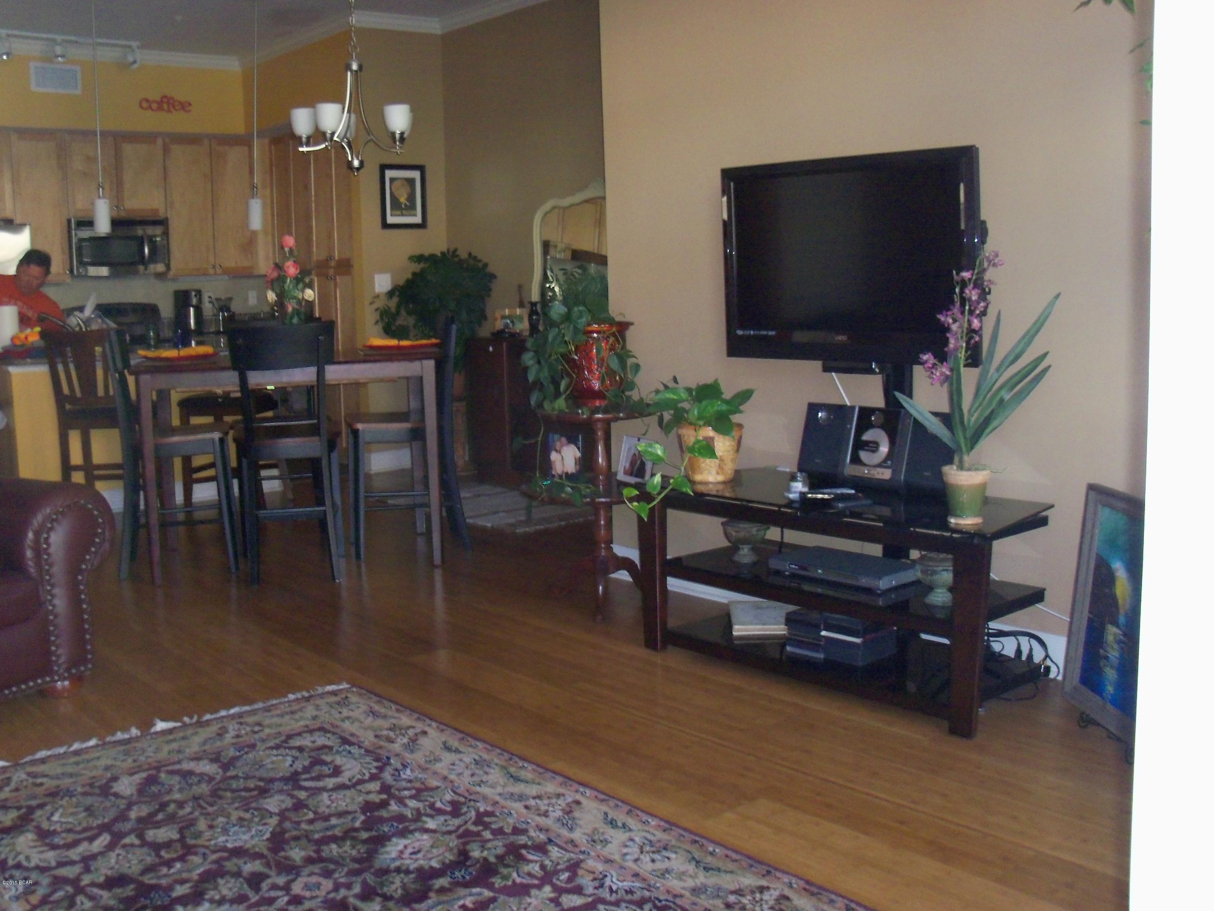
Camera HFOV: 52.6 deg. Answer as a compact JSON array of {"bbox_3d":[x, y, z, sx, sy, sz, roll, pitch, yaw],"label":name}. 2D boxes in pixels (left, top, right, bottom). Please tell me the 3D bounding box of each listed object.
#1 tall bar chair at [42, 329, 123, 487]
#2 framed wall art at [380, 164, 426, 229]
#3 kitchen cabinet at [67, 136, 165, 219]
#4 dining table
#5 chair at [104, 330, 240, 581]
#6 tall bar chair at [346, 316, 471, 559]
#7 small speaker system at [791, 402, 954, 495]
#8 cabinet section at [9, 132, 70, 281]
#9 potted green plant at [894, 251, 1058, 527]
[{"bbox_3d":[-2.491,-0.123,6.142,0.431,1.041,0.506,-2,7,-7],"label":"tall bar chair"},{"bbox_3d":[-1.339,-1.718,8.155,0.349,0.422,0.025,-8,10,-41],"label":"framed wall art"},{"bbox_3d":[-3.893,-2.166,9.608,0.760,0.620,0.330,-8,10,-40],"label":"kitchen cabinet"},{"bbox_3d":[-1.371,0.013,5.411,1.234,0.897,0.892,-3,8,-14],"label":"dining table"},{"bbox_3d":[-1.926,-0.031,5.499,0.520,1.070,0.450,-3,8,-10],"label":"chair"},{"bbox_3d":[-0.919,-0.095,5.559,0.525,1.051,0.446,-3,8,-14],"label":"tall bar chair"},{"bbox_3d":[0.837,-0.023,3.756,0.159,0.233,0.545,1,4,-41],"label":"small speaker system"},{"bbox_3d":[-4.292,-1.849,9.223,0.390,1.075,0.320,-8,10,-40],"label":"cabinet section"},{"bbox_3d":[0.991,-0.177,3.294,0.420,0.730,0.300,1,8,16],"label":"potted green plant"}]

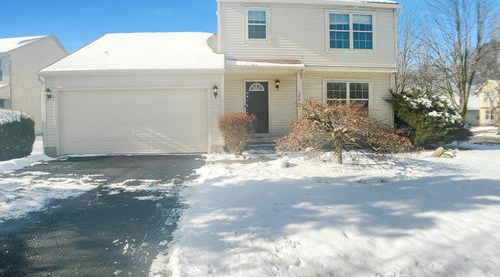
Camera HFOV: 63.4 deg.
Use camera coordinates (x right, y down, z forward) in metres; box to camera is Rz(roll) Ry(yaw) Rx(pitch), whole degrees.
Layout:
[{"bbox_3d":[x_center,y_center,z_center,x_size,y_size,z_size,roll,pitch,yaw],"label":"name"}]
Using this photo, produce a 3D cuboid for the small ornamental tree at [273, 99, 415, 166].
[{"bbox_3d":[2.520,-0.189,10.900,3.400,1.700,2.900,-1,2,0],"label":"small ornamental tree"}]

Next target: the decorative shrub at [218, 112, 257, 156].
[{"bbox_3d":[-0.408,-0.131,13.200,1.220,1.360,1.200,-1,2,0],"label":"decorative shrub"}]

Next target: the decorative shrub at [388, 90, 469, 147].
[{"bbox_3d":[6.886,-0.810,15.600,3.150,2.100,2.700,-1,2,0],"label":"decorative shrub"}]

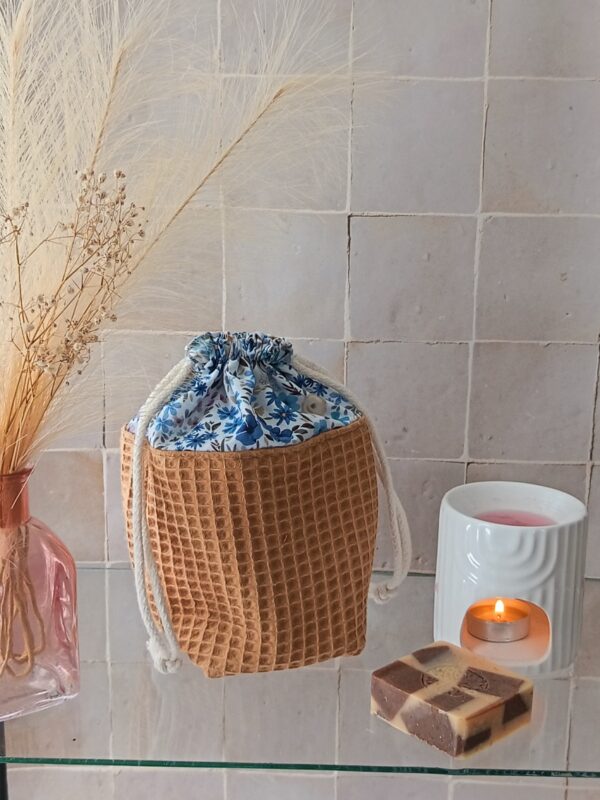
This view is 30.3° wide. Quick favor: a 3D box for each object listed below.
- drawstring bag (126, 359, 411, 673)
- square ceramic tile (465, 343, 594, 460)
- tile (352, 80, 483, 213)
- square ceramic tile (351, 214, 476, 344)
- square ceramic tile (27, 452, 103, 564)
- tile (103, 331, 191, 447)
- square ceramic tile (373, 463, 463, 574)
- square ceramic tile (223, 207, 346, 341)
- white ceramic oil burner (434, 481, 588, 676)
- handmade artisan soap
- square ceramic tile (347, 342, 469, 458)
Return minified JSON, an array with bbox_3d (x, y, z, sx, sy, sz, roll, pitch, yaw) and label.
[{"bbox_3d":[-0.020,0.057,0.713,0.165,0.192,0.105,-5,16,-20],"label":"drawstring bag"},{"bbox_3d":[0.191,0.002,0.914,0.100,0.100,0.010,1,15,3],"label":"square ceramic tile"},{"bbox_3d":[0.092,-0.198,0.867,0.100,0.100,0.010,1,15,3],"label":"tile"},{"bbox_3d":[0.090,-0.100,0.893,0.100,0.100,0.010,1,15,3],"label":"square ceramic tile"},{"bbox_3d":[-0.217,0.089,0.962,0.100,0.100,0.010,1,15,3],"label":"square ceramic tile"},{"bbox_3d":[-0.114,-0.006,0.930,0.100,0.100,0.010,1,15,3],"label":"tile"},{"bbox_3d":[0.088,0.097,0.946,0.100,0.100,0.010,1,15,3],"label":"square ceramic tile"},{"bbox_3d":[-0.011,-0.102,0.898,0.100,0.100,0.010,1,15,3],"label":"square ceramic tile"},{"bbox_3d":[0.132,0.110,0.703,0.088,0.096,0.088,4,15,11],"label":"white ceramic oil burner"},{"bbox_3d":[0.086,0.168,0.628,0.063,0.023,0.067,-13,20,-42],"label":"handmade artisan soap"},{"bbox_3d":[0.089,-0.001,0.919,0.100,0.100,0.010,1,15,3],"label":"square ceramic tile"}]

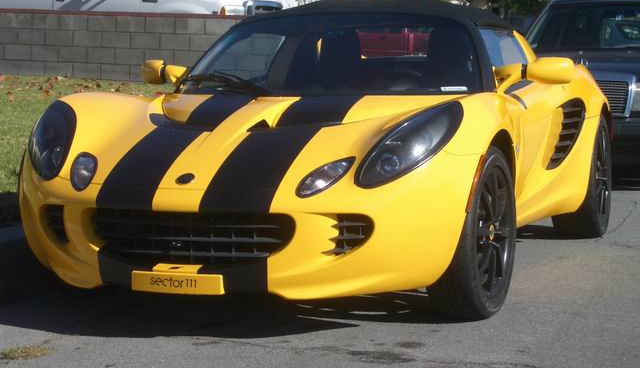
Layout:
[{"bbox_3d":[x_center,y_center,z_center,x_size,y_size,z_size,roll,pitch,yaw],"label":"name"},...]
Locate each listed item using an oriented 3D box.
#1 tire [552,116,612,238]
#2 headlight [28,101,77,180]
[{"bbox_3d":[1.287,-0.050,6.695,0.225,0.630,0.630,2,5,19],"label":"tire"},{"bbox_3d":[-0.890,-0.157,4.642,0.265,0.250,0.450,2,5,19],"label":"headlight"}]

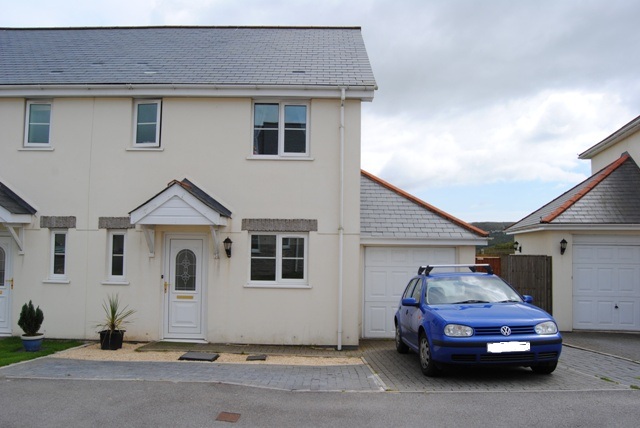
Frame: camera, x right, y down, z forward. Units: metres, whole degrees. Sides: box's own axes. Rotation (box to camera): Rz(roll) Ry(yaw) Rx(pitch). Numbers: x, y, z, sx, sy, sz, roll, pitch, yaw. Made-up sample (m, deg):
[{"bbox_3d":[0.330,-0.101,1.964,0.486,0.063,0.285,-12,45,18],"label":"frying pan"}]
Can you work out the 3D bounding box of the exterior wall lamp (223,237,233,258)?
[{"bbox_3d":[-1.811,0.672,9.495,0.181,0.421,0.220,1,-3,2],"label":"exterior wall lamp"}]

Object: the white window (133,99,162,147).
[{"bbox_3d":[-3.502,-1.824,9.792,0.540,0.962,0.100,1,-3,1],"label":"white window"}]

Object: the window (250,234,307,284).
[{"bbox_3d":[-0.815,0.895,9.671,1.187,1.032,0.090,1,-3,2],"label":"window"}]

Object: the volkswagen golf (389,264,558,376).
[{"bbox_3d":[2.283,1.645,7.870,1.760,1.510,4.150,-1,-9,0],"label":"volkswagen golf"}]

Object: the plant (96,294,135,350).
[{"bbox_3d":[-3.749,1.968,8.851,0.650,0.981,0.600,1,-3,1],"label":"plant"}]

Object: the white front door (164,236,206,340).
[{"bbox_3d":[-2.693,1.474,9.639,0.832,2.103,0.100,1,-3,1],"label":"white front door"}]

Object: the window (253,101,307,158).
[{"bbox_3d":[-0.787,-1.710,9.746,1.152,1.110,0.100,1,-3,1],"label":"window"}]

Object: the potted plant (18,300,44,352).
[{"bbox_3d":[-5.092,1.961,8.473,0.400,0.863,0.400,1,-3,1],"label":"potted plant"}]

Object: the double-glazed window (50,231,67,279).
[{"bbox_3d":[-5.323,0.832,9.846,0.354,1.027,0.090,1,-3,2],"label":"double-glazed window"}]

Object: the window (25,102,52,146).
[{"bbox_3d":[-5.738,-1.825,9.825,0.534,0.955,0.100,1,-3,1],"label":"window"}]

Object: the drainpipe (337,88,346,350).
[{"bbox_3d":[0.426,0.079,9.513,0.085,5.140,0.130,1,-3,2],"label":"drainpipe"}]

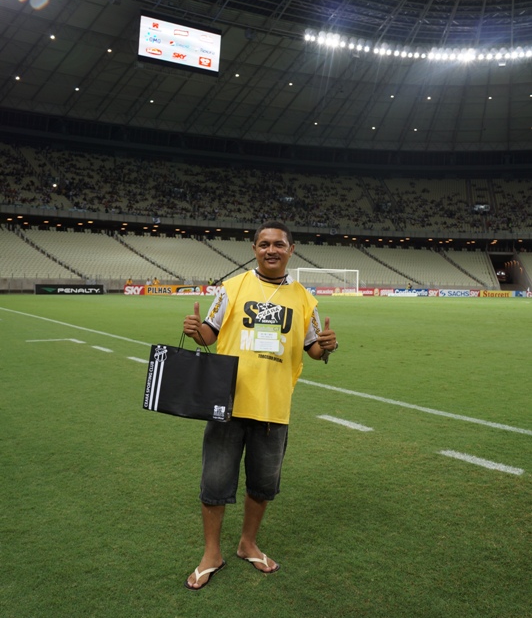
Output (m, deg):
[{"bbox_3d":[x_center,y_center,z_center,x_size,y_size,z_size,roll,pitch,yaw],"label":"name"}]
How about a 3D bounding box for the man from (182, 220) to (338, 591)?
[{"bbox_3d":[-0.026,0.412,2.844,0.710,1.690,0.470,1,3,-2],"label":"man"}]

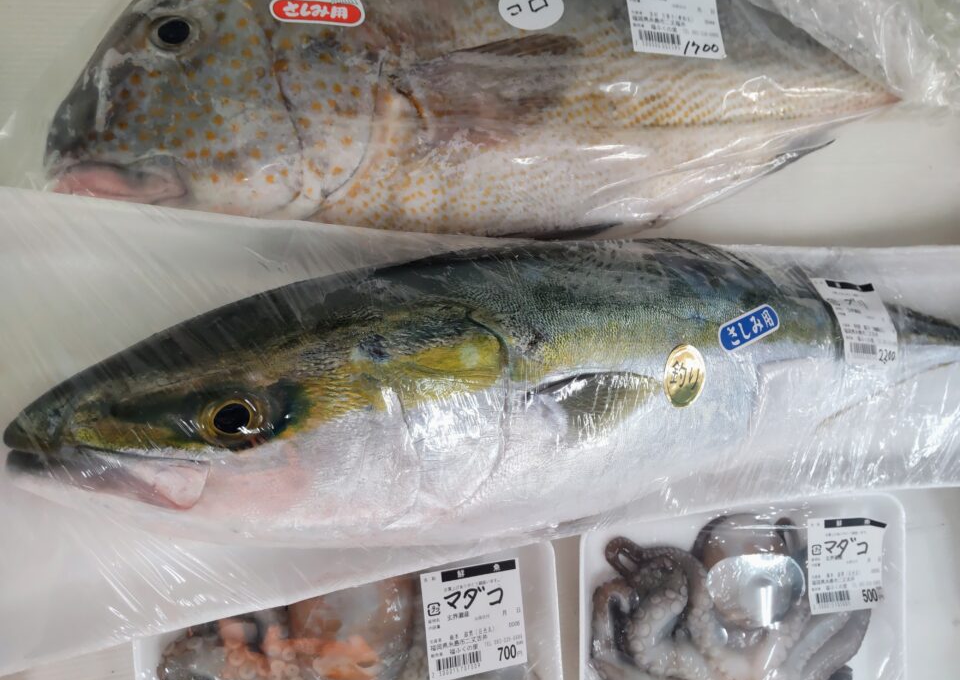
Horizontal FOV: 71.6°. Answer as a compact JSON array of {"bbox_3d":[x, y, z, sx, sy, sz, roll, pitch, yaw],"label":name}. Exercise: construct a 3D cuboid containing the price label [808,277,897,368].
[{"bbox_3d":[0.226,-0.011,0.397,0.053,0.006,0.054,0,69,-27],"label":"price label"}]

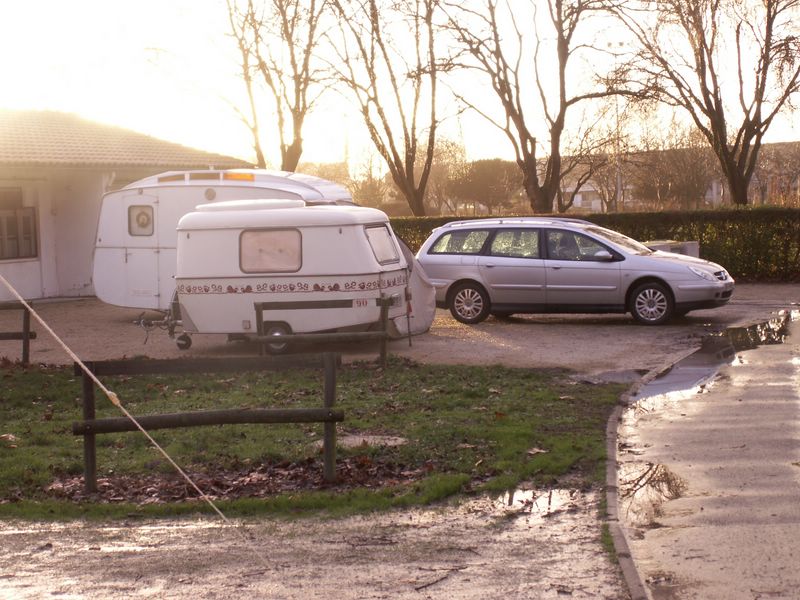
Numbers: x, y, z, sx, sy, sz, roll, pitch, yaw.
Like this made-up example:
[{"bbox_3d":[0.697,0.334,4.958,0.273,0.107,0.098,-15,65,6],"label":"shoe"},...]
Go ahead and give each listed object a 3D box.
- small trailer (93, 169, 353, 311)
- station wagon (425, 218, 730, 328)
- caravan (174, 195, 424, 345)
[{"bbox_3d":[-2.330,-0.704,22.900,3.800,2.360,1.950,0,3,18],"label":"small trailer"},{"bbox_3d":[2.580,-0.460,23.850,4.760,1.550,1.780,0,3,18],"label":"station wagon"},{"bbox_3d":[-1.290,-0.322,20.000,3.050,1.880,1.650,0,3,18],"label":"caravan"}]

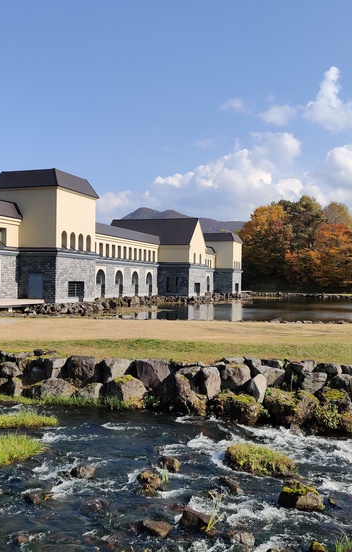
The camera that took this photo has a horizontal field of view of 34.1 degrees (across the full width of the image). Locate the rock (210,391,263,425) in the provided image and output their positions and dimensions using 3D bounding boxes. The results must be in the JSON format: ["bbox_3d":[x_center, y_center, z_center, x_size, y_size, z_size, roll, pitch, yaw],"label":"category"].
[{"bbox_3d":[1.971,4.283,18.700,1.650,1.100,1.150,0,-1,6],"label":"rock"}]

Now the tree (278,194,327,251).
[{"bbox_3d":[29.747,-7.525,135.000,11.500,22.000,11.000,0,-1,0],"label":"tree"}]

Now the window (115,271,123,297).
[{"bbox_3d":[-7.695,1.012,77.500,0.350,3.500,2.600,0,-1,18],"label":"window"}]

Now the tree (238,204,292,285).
[{"bbox_3d":[20.267,-6.340,130.000,12.500,19.500,12.000,0,-1,0],"label":"tree"}]

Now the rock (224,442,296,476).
[{"bbox_3d":[2.036,4.487,14.000,1.650,0.600,1.050,0,-1,21],"label":"rock"}]

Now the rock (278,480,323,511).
[{"bbox_3d":[2.559,4.522,11.800,0.850,0.520,0.700,0,-1,6],"label":"rock"}]

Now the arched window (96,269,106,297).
[{"bbox_3d":[-9.343,0.941,72.000,0.350,3.600,2.700,0,-1,18],"label":"arched window"}]

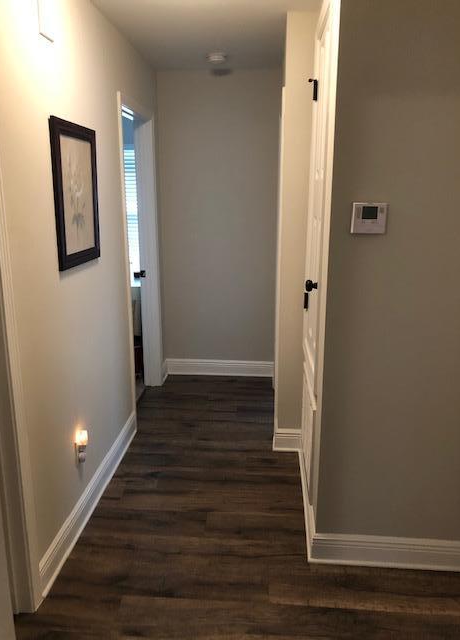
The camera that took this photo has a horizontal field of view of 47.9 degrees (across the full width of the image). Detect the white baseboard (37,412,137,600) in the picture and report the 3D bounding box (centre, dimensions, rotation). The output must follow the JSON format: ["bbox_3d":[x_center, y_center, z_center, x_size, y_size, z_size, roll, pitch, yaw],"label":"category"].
[{"bbox_3d":[-0.686,0.845,2.718,0.022,0.139,1.471,1,14,4],"label":"white baseboard"}]

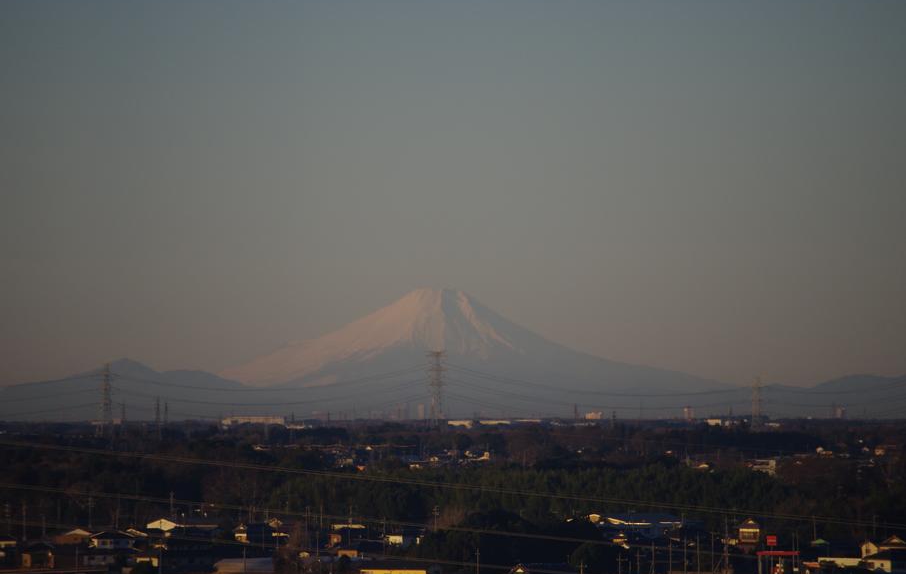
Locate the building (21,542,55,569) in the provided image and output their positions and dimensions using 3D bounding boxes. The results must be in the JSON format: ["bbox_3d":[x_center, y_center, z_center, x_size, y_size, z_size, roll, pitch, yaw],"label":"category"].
[{"bbox_3d":[-92.651,59.872,1680.000,7.800,6.400,8.000,0,-1,5],"label":"building"}]

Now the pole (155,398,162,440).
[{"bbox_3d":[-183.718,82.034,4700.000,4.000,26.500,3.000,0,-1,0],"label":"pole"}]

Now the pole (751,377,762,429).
[{"bbox_3d":[253.786,96.163,6300.000,11.000,45.000,10.000,0,-1,0],"label":"pole"}]

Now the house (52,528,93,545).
[{"bbox_3d":[-90.907,60.087,1800.000,9.800,5.600,9.000,0,-1,8],"label":"house"}]

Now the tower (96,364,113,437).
[{"bbox_3d":[-254.410,82.857,5500.000,12.000,54.500,11.000,0,-1,0],"label":"tower"}]

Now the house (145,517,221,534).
[{"bbox_3d":[-69.294,61.865,1930.000,18.000,6.000,10.000,0,-1,10],"label":"house"}]

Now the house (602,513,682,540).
[{"bbox_3d":[50.305,63.578,2000.000,22.000,7.200,13.000,0,-1,8],"label":"house"}]

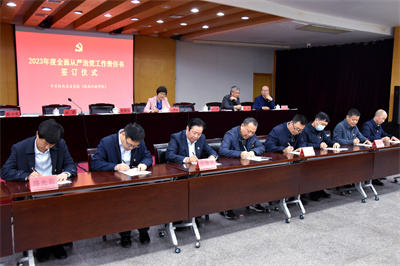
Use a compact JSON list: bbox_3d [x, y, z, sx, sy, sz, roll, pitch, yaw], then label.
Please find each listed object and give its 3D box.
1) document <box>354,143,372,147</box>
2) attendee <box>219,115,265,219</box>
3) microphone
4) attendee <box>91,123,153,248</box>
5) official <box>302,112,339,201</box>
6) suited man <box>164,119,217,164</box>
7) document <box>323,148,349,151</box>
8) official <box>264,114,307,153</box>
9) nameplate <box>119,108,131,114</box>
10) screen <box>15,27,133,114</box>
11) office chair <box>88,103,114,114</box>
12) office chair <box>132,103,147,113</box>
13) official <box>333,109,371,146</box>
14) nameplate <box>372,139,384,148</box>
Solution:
[{"bbox_3d":[2.335,0.170,4.862,0.212,0.010,0.283,-3,7,-31],"label":"document"},{"bbox_3d":[0.494,0.406,4.220,0.640,1.200,0.820,-4,7,-31],"label":"attendee"},{"bbox_3d":[-2.165,-0.464,6.053,0.311,0.276,0.081,-1,6,-8],"label":"microphone"},{"bbox_3d":[-0.755,0.487,3.389,0.586,1.182,0.697,-3,7,-31],"label":"attendee"},{"bbox_3d":[1.591,0.327,4.800,0.606,1.222,0.707,-3,7,-31],"label":"official"},{"bbox_3d":[-0.118,0.444,3.852,0.610,1.200,0.820,-4,7,-31],"label":"suited man"},{"bbox_3d":[1.789,0.218,4.563,0.290,0.003,0.220,-4,7,-31],"label":"document"},{"bbox_3d":[1.064,0.363,4.483,0.636,1.212,0.687,-3,7,-31],"label":"official"},{"bbox_3d":[-1.349,-0.391,6.182,0.192,0.096,0.081,-3,7,-31],"label":"nameplate"},{"bbox_3d":[-2.755,-1.307,7.952,2.579,2.030,0.060,-4,7,-31],"label":"screen"},{"bbox_3d":[-1.790,-0.089,6.551,0.550,0.928,0.600,-4,7,-31],"label":"office chair"},{"bbox_3d":[-1.075,-0.132,6.981,0.550,0.925,0.600,-4,7,-31],"label":"office chair"},{"bbox_3d":[2.237,0.268,5.252,0.620,1.260,0.800,-4,7,-31],"label":"official"},{"bbox_3d":[2.416,0.147,4.666,0.192,0.096,0.086,-3,7,-31],"label":"nameplate"}]

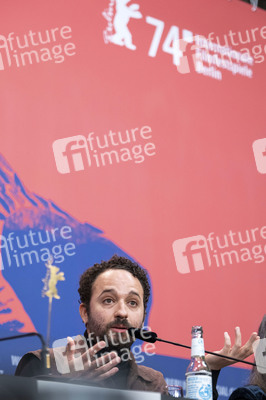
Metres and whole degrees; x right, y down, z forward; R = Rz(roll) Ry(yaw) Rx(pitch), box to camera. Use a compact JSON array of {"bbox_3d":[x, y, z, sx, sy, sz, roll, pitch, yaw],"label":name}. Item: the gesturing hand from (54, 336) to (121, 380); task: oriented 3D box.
[{"bbox_3d":[-0.113,0.395,2.850,0.160,0.110,0.090,-8,-20,21],"label":"gesturing hand"}]

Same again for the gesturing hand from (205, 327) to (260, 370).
[{"bbox_3d":[0.253,0.379,2.920,0.150,0.110,0.090,-4,-19,10],"label":"gesturing hand"}]

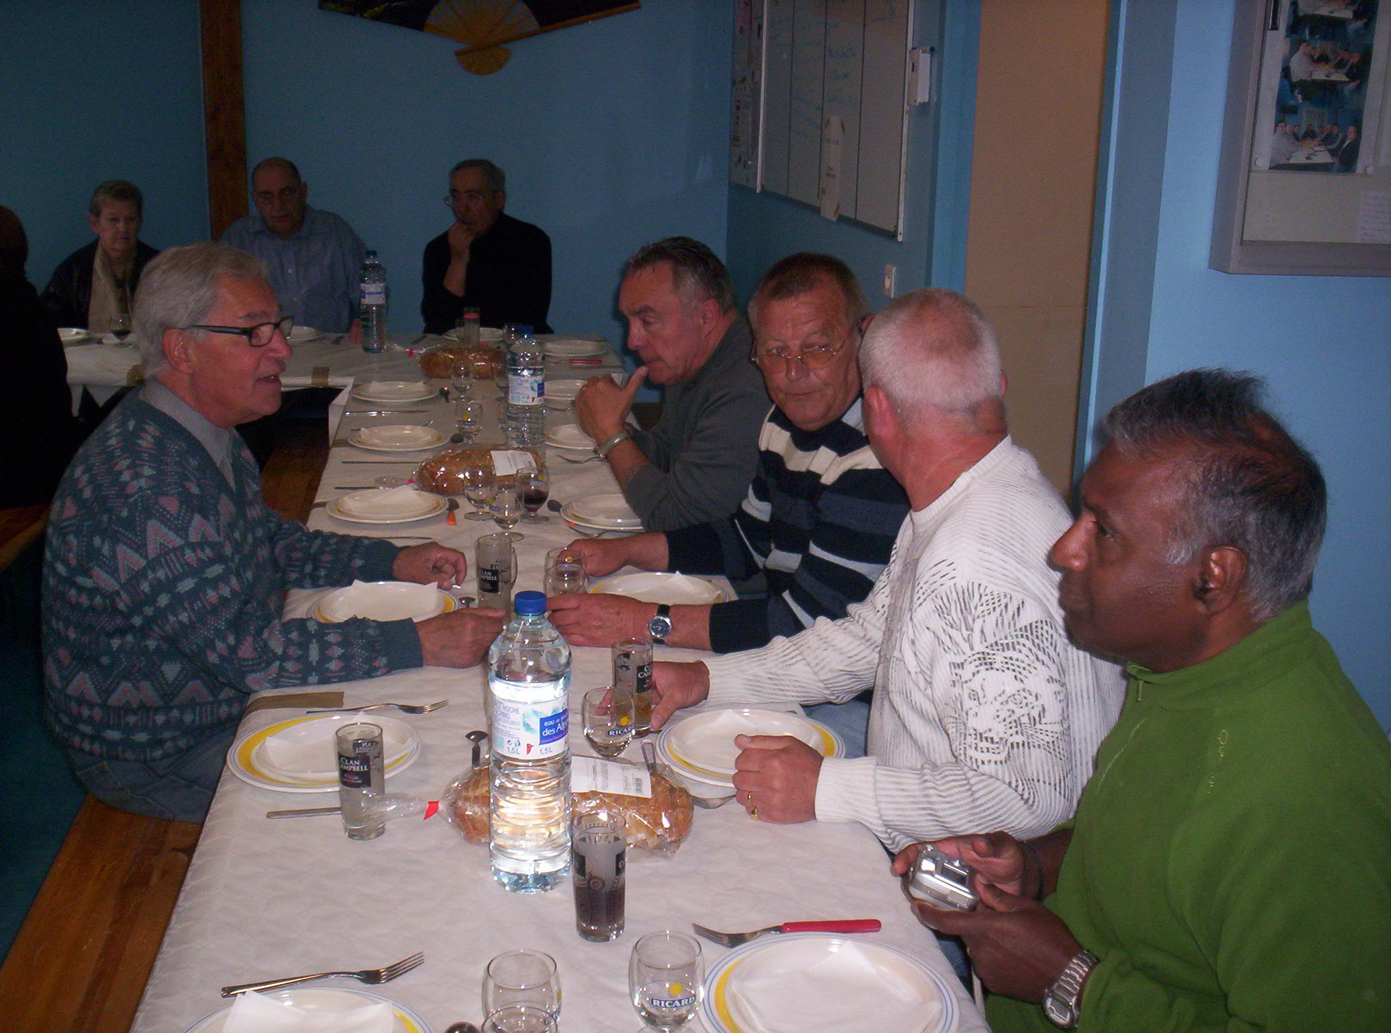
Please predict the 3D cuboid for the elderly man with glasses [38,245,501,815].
[{"bbox_3d":[-0.649,0.252,2.331,0.740,1.340,0.560,-1,16,-7],"label":"elderly man with glasses"}]

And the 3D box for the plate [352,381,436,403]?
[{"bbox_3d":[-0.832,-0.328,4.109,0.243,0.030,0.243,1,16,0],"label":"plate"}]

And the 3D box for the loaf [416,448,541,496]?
[{"bbox_3d":[-0.465,-0.097,3.203,0.273,0.093,0.122,-3,16,-13],"label":"loaf"}]

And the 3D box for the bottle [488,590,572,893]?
[{"bbox_3d":[-0.179,0.243,1.608,0.087,0.324,0.087,1,16,0],"label":"bottle"}]

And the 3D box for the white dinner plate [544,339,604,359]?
[{"bbox_3d":[-0.401,-0.521,4.702,0.240,0.030,0.240,-2,16,-9],"label":"white dinner plate"}]

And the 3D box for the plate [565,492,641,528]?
[{"bbox_3d":[-0.148,-0.005,2.955,0.242,0.036,0.242,1,16,0],"label":"plate"}]

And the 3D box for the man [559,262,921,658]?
[{"bbox_3d":[0.114,0.246,2.408,0.720,1.340,0.580,-8,18,-28],"label":"man"}]

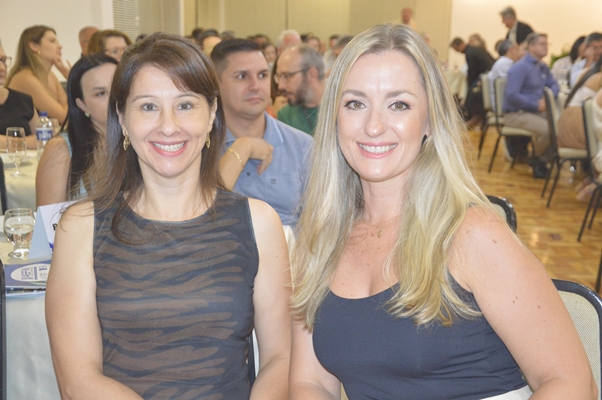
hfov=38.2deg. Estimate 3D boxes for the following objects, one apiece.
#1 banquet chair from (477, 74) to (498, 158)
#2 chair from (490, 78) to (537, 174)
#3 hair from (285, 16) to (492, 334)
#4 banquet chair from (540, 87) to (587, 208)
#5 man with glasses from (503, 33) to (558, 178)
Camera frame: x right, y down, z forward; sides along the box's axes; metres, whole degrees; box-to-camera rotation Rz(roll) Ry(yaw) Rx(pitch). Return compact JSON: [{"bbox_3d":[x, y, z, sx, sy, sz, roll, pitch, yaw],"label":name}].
[{"bbox_3d":[2.193,-0.901,9.239,0.560,0.890,0.450,4,12,18],"label":"banquet chair"},{"bbox_3d":[2.147,-0.687,8.143,0.560,0.890,0.450,9,14,37],"label":"chair"},{"bbox_3d":[0.145,-0.047,1.366,0.305,0.450,0.250,2,11,12],"label":"hair"},{"bbox_3d":[2.192,-0.409,6.718,0.560,0.890,0.450,2,11,10],"label":"banquet chair"},{"bbox_3d":[2.239,-0.879,8.027,0.660,1.310,0.520,9,14,39],"label":"man with glasses"}]

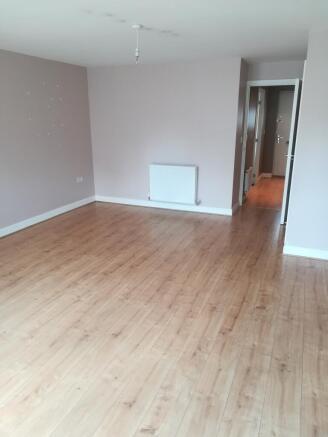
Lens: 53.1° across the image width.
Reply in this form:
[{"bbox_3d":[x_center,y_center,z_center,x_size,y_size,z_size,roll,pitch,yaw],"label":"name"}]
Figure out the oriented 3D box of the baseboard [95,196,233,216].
[{"bbox_3d":[-0.108,-0.234,5.691,2.580,0.117,0.025,7,19,22],"label":"baseboard"}]

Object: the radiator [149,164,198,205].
[{"bbox_3d":[0.146,-0.566,5.419,0.816,0.624,0.090,7,19,22],"label":"radiator"}]

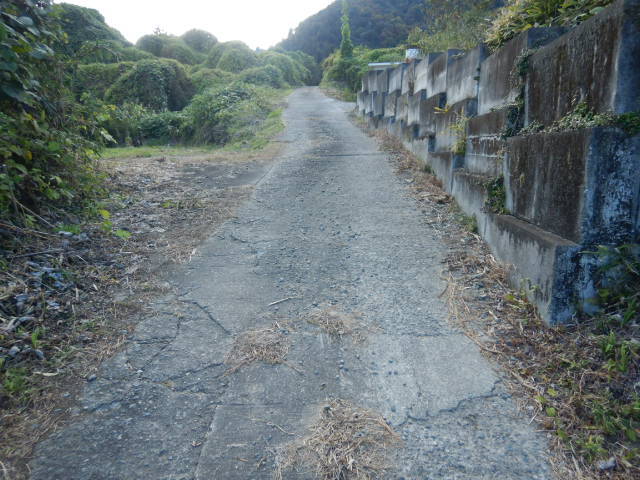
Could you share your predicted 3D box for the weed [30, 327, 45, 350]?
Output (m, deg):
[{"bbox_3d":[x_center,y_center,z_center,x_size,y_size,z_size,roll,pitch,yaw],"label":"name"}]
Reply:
[{"bbox_3d":[-1.745,0.608,2.740,0.088,0.125,0.085,0,11,0],"label":"weed"}]

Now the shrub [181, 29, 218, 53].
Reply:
[{"bbox_3d":[-7.604,-12.495,28.000,2.400,1.700,2.200,0,11,0],"label":"shrub"}]

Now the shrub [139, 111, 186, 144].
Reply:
[{"bbox_3d":[-4.108,-2.916,11.500,1.220,0.870,1.000,0,11,0],"label":"shrub"}]

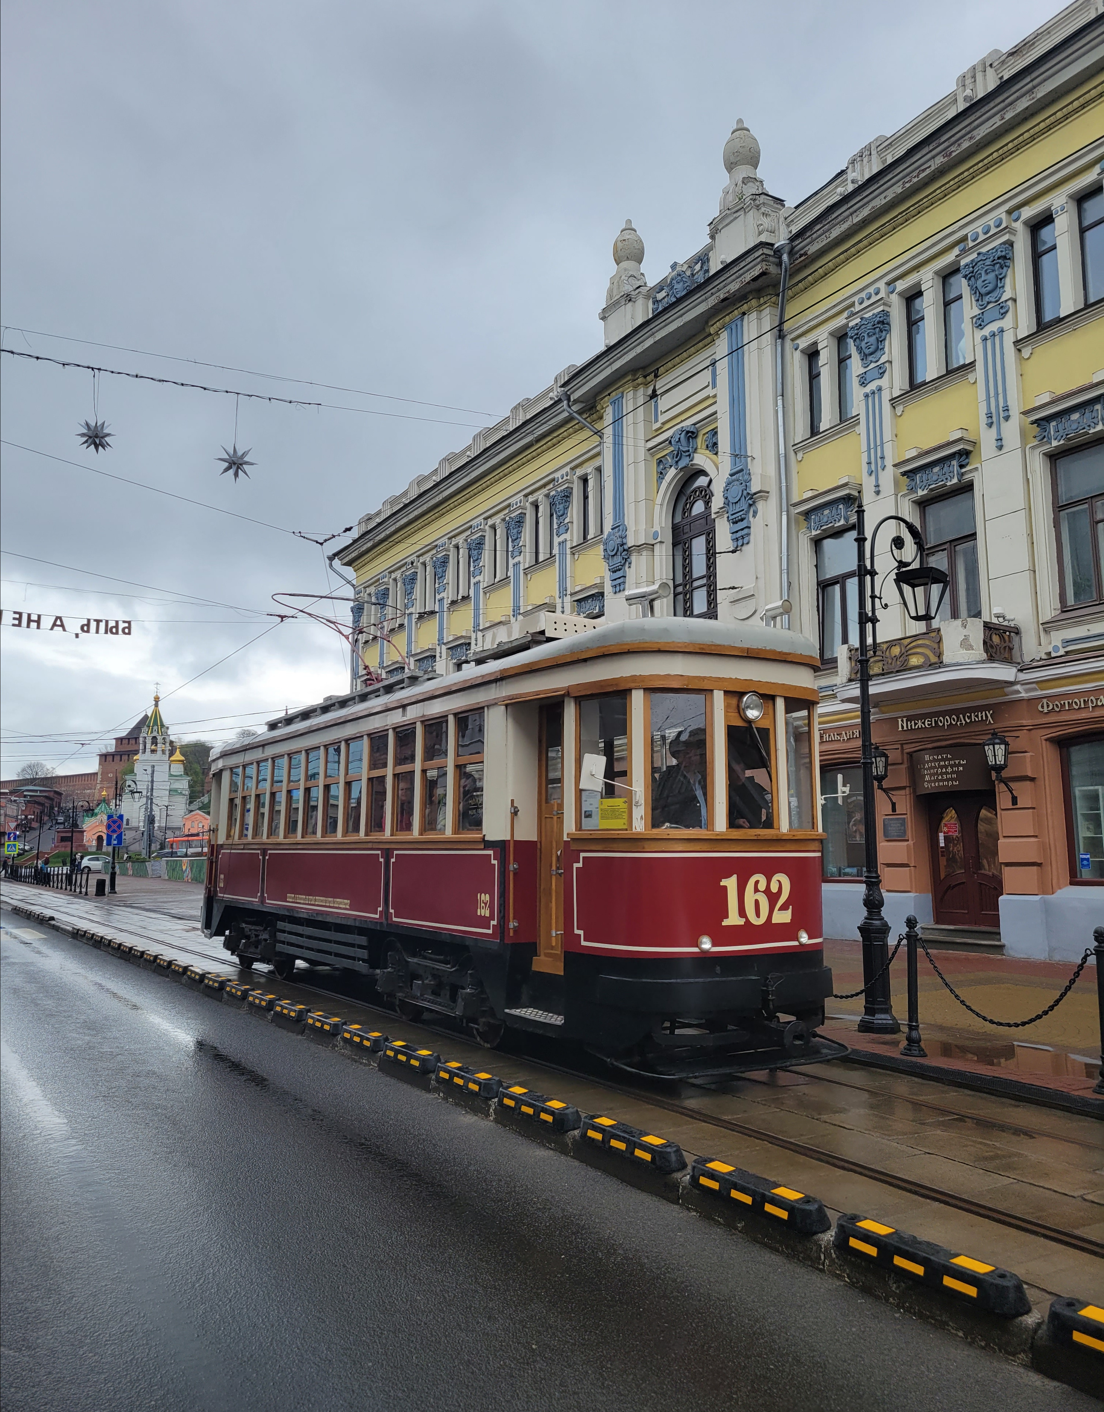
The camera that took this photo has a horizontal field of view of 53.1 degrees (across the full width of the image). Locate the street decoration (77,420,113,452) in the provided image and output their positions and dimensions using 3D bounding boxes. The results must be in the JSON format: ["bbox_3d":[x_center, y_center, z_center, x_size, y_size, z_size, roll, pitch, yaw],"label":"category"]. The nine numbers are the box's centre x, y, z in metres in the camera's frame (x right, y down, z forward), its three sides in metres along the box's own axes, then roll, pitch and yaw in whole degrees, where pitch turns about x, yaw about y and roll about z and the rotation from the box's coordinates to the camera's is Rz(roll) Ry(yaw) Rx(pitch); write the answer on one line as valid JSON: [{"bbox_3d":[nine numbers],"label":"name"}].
[{"bbox_3d":[-7.081,-4.186,17.127,0.630,0.610,0.600,5,-9,-30],"label":"street decoration"}]

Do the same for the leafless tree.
[{"bbox_3d":[-122.383,17.327,262.340,10.000,10.500,10.000,5,-9,-30],"label":"leafless tree"}]

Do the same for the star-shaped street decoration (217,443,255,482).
[{"bbox_3d":[-5.085,-3.920,17.776,0.630,0.640,0.600,5,-9,-30],"label":"star-shaped street decoration"}]

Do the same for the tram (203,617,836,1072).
[{"bbox_3d":[-1.643,1.621,13.401,2.420,3.700,12.900,5,-9,-30],"label":"tram"}]

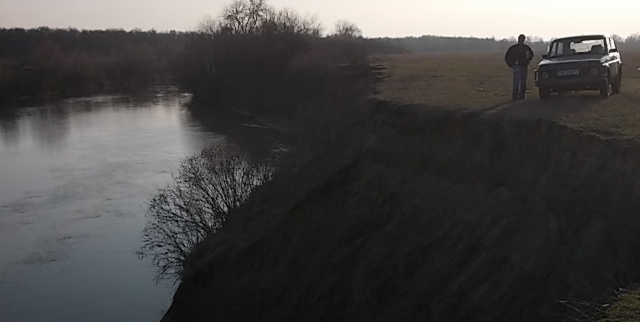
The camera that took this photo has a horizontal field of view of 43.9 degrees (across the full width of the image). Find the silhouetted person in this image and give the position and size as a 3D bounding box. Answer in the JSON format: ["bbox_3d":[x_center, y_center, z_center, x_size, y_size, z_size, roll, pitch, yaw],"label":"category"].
[{"bbox_3d":[5.156,-2.441,20.600,0.680,1.690,0.360,1,8,7],"label":"silhouetted person"}]

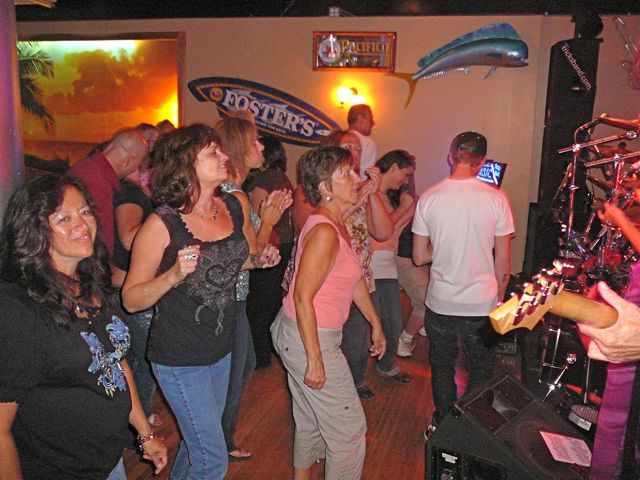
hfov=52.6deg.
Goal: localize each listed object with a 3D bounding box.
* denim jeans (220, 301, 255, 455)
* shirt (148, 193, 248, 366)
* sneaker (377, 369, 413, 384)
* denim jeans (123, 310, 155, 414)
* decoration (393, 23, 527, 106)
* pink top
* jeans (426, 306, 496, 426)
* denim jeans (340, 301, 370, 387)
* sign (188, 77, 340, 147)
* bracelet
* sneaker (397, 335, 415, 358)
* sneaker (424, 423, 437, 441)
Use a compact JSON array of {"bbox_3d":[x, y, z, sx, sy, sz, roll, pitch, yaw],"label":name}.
[{"bbox_3d":[-0.486,0.677,3.397,0.330,0.890,0.380,2,9,12],"label":"denim jeans"},{"bbox_3d":[-0.466,0.158,2.501,0.290,0.670,0.430,9,12,43],"label":"shirt"},{"bbox_3d":[0.532,0.952,4.589,0.270,0.100,0.100,7,11,36],"label":"sneaker"},{"bbox_3d":[-1.106,0.645,3.798,0.340,0.860,0.380,2,9,12],"label":"denim jeans"},{"bbox_3d":[1.217,-1.542,5.750,1.200,0.500,0.210,-14,7,7],"label":"decoration"},{"bbox_3d":[0.007,0.133,2.830,0.260,0.480,0.370,8,12,16],"label":"pink top"},{"bbox_3d":[0.770,0.654,3.570,0.390,0.800,0.280,2,12,6],"label":"jeans"},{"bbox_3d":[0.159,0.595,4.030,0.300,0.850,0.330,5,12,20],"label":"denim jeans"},{"bbox_3d":[-0.484,-1.171,5.850,1.490,0.450,0.060,18,14,7],"label":"sign"},{"bbox_3d":[-0.558,0.644,2.080,0.065,0.025,0.070,-29,15,11],"label":"bracelet"},{"bbox_3d":[0.666,0.859,5.161,0.100,0.120,0.270,-2,9,-20],"label":"sneaker"},{"bbox_3d":[0.668,1.076,3.697,0.105,0.115,0.290,-1,9,-9],"label":"sneaker"}]

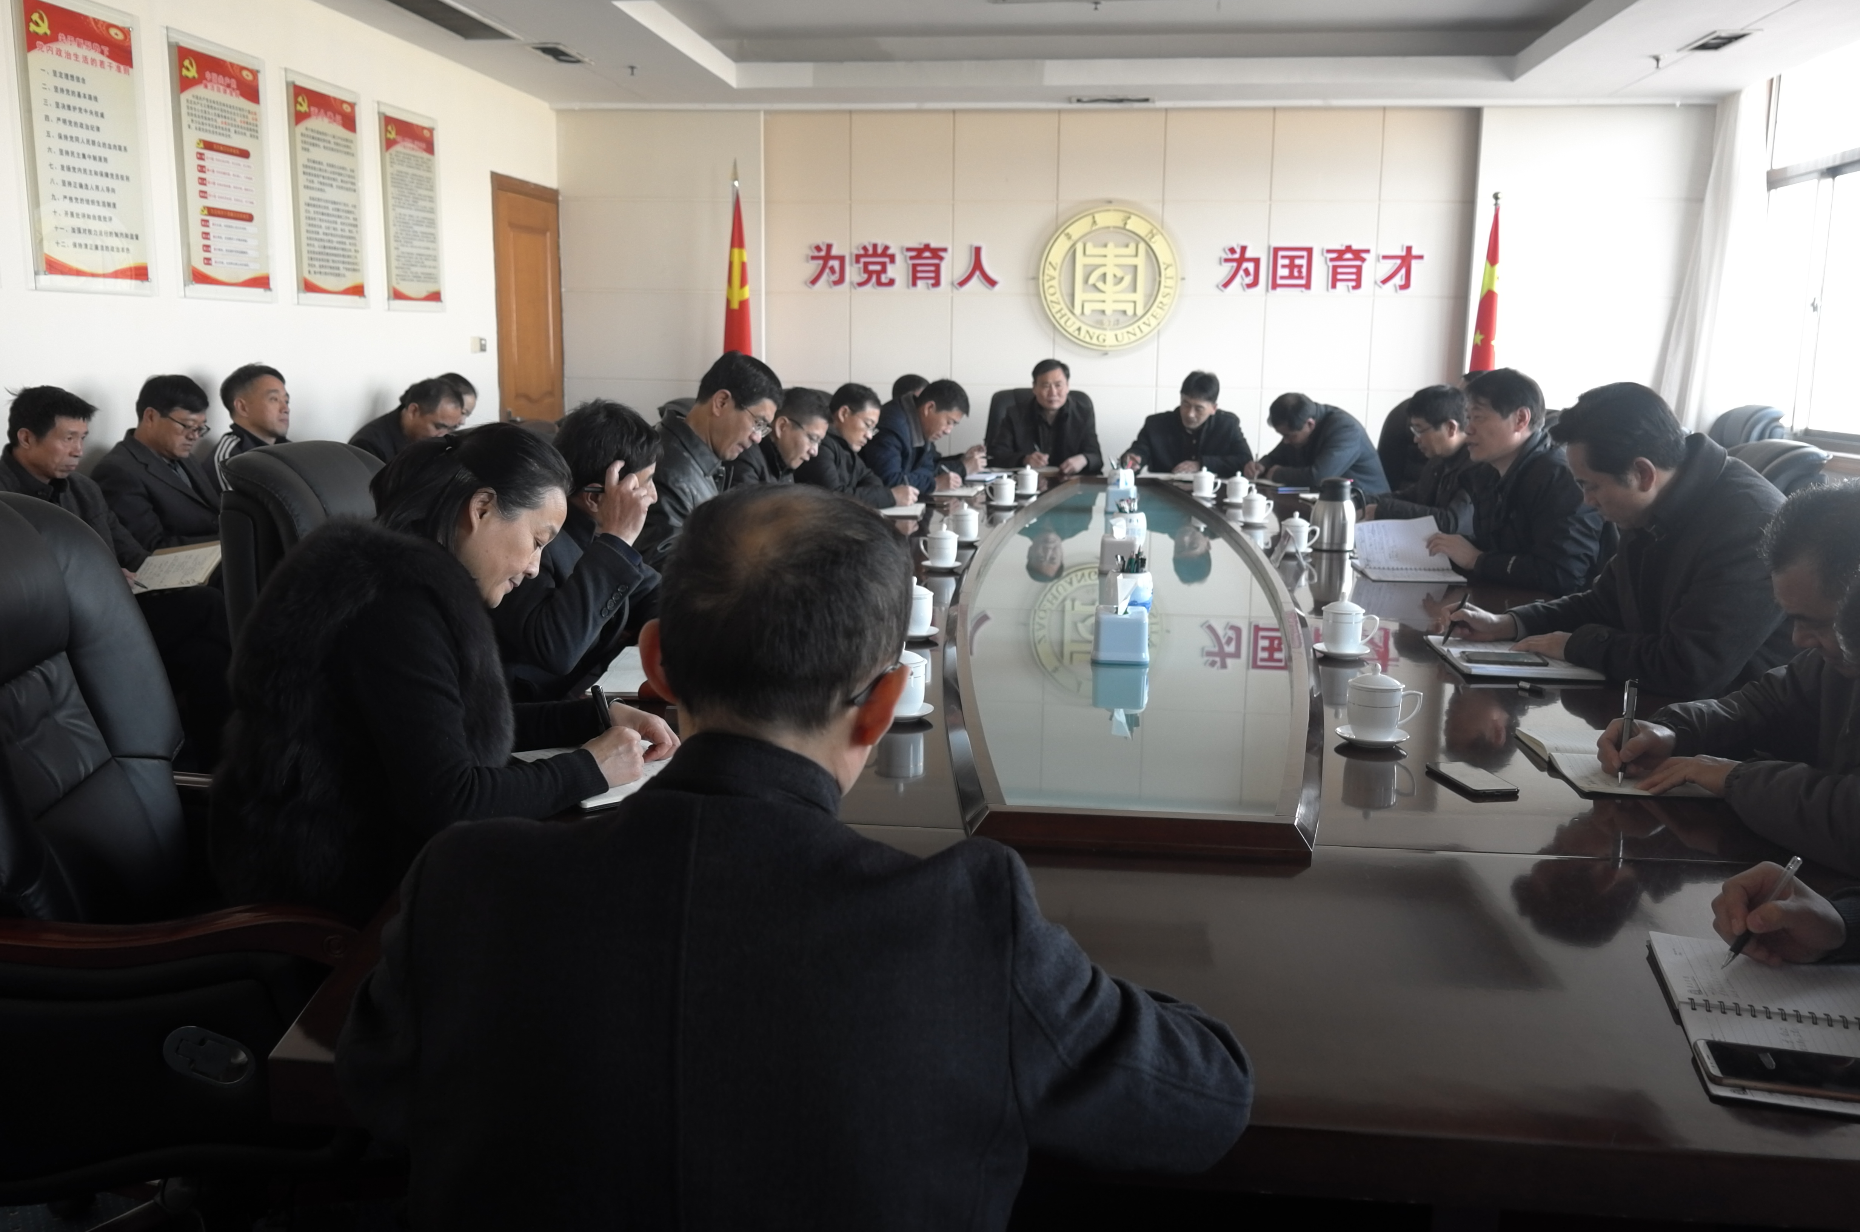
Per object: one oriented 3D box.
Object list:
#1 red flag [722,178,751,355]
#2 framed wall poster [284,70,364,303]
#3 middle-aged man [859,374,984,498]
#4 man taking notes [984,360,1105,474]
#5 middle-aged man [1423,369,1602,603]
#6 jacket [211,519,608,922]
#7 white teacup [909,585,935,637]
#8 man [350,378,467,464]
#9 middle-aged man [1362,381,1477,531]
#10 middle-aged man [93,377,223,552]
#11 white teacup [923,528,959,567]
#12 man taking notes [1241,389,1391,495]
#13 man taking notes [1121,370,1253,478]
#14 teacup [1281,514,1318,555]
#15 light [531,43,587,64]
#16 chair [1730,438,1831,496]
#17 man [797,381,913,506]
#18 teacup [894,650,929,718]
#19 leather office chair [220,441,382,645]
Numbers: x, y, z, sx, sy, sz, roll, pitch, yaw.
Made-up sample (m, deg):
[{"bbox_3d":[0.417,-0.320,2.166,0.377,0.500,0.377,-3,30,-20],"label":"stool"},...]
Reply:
[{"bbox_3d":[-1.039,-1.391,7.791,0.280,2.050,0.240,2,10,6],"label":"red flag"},{"bbox_3d":[-2.346,-1.650,5.664,0.025,0.858,0.566,2,10,6],"label":"framed wall poster"},{"bbox_3d":[-0.142,-0.437,6.489,0.720,1.253,0.550,5,12,24],"label":"middle-aged man"},{"bbox_3d":[0.581,-0.635,7.387,0.580,1.330,0.720,2,10,5],"label":"man taking notes"},{"bbox_3d":[1.648,-0.021,4.140,0.640,1.350,0.540,1,11,1],"label":"middle-aged man"},{"bbox_3d":[-0.685,0.162,2.019,0.540,0.610,0.490,0,10,-2],"label":"jacket"},{"bbox_3d":[-0.044,-0.027,3.169,0.120,0.120,0.090,1,10,-1],"label":"white teacup"},{"bbox_3d":[-1.895,-0.286,5.580,0.750,1.248,0.550,0,11,-4],"label":"man"},{"bbox_3d":[1.731,-0.132,4.841,0.800,1.240,0.550,2,10,6],"label":"middle-aged man"},{"bbox_3d":[-2.120,-0.104,4.413,0.780,1.240,0.550,2,10,6],"label":"middle-aged man"},{"bbox_3d":[0.028,-0.205,4.079,0.120,0.114,0.091,2,10,6],"label":"white teacup"},{"bbox_3d":[1.810,-0.422,6.723,0.720,1.200,0.560,-5,12,-30],"label":"man taking notes"},{"bbox_3d":[1.291,-0.564,7.186,0.630,1.280,0.720,3,11,13],"label":"man taking notes"},{"bbox_3d":[1.158,-0.259,4.503,0.120,0.120,0.090,3,11,14],"label":"teacup"},{"bbox_3d":[-1.732,-2.656,6.812,0.170,0.050,0.430,2,10,6],"label":"light"},{"bbox_3d":[2.022,0.090,4.044,0.750,1.177,0.670,1,11,4],"label":"chair"},{"bbox_3d":[-0.320,-0.246,5.390,0.820,1.220,0.550,3,11,12],"label":"man"},{"bbox_3d":[-0.062,0.110,2.511,0.112,0.125,0.086,2,11,6],"label":"teacup"},{"bbox_3d":[-1.054,0.224,3.056,0.740,1.170,0.660,2,11,9],"label":"leather office chair"}]

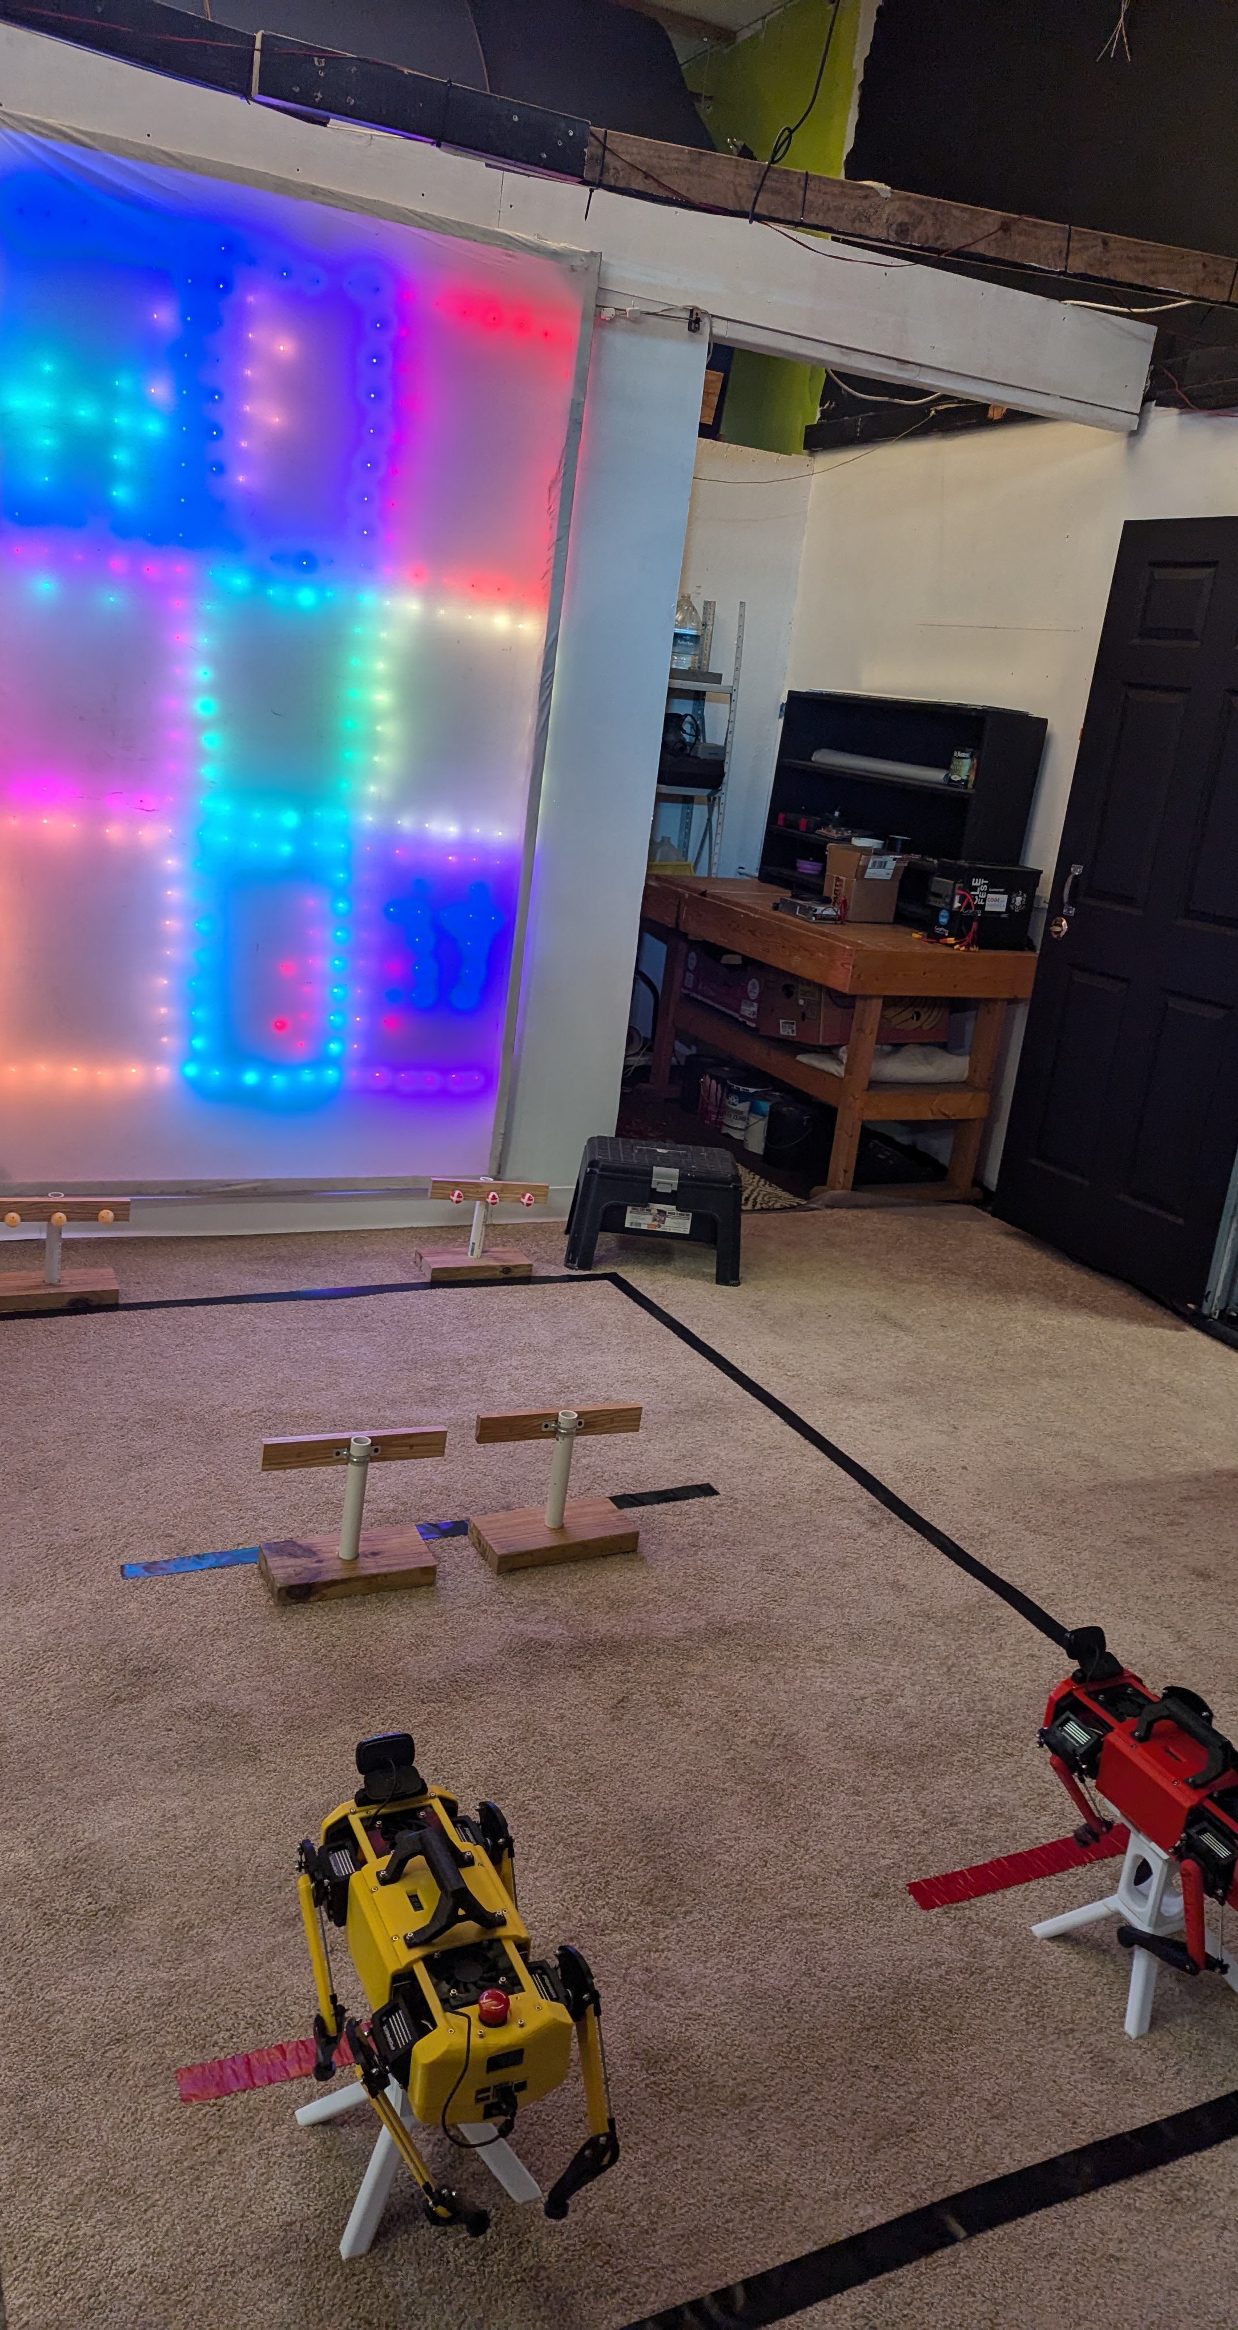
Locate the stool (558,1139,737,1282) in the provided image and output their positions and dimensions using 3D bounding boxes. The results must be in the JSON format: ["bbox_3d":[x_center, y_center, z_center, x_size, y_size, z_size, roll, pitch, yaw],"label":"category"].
[{"bbox_3d":[0.108,0.120,4.492,0.475,0.295,0.300,6,16,-4],"label":"stool"}]

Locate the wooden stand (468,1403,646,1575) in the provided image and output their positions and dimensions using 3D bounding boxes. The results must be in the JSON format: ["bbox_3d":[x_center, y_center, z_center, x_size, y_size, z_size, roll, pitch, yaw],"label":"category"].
[{"bbox_3d":[-0.102,0.564,2.889,0.320,0.254,0.138,-1,17,-27],"label":"wooden stand"}]

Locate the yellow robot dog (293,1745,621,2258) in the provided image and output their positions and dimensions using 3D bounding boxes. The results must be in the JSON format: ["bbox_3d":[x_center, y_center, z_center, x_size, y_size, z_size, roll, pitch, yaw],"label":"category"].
[{"bbox_3d":[-0.183,0.829,1.613,0.240,0.335,0.405,-1,17,-27],"label":"yellow robot dog"}]

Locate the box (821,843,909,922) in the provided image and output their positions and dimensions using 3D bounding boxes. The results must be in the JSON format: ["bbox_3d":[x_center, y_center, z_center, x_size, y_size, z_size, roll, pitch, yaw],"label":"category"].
[{"bbox_3d":[0.911,-1.044,6.080,0.240,0.240,0.180,-4,19,-33],"label":"box"}]

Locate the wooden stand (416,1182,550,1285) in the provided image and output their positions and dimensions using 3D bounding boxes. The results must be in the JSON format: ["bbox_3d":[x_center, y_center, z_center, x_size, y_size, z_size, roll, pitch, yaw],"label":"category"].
[{"bbox_3d":[-0.350,0.161,4.229,0.325,0.252,0.135,-1,17,-27],"label":"wooden stand"}]

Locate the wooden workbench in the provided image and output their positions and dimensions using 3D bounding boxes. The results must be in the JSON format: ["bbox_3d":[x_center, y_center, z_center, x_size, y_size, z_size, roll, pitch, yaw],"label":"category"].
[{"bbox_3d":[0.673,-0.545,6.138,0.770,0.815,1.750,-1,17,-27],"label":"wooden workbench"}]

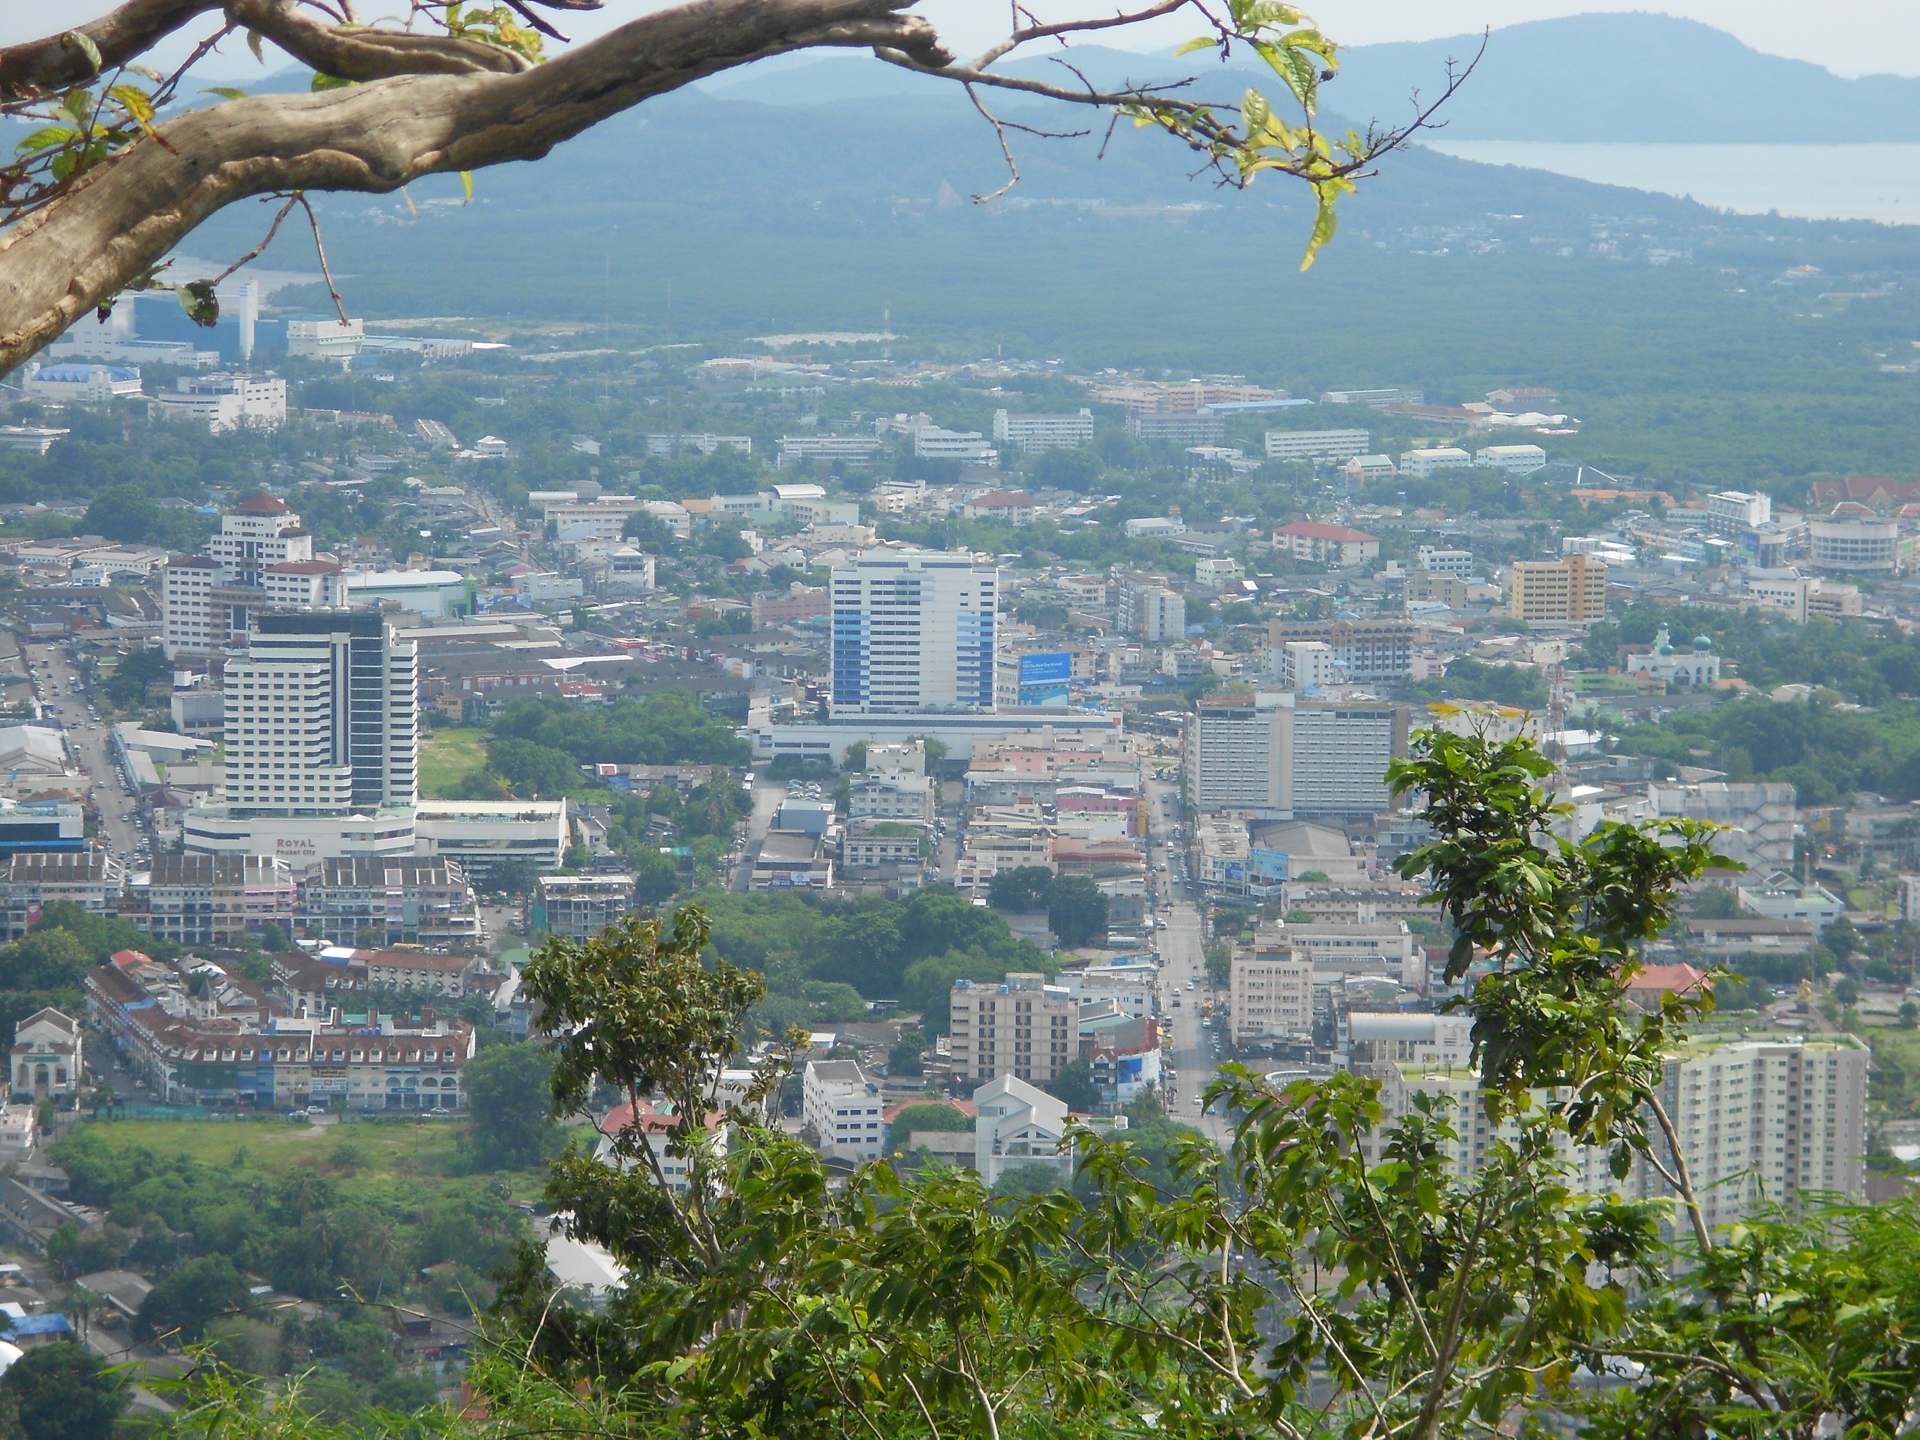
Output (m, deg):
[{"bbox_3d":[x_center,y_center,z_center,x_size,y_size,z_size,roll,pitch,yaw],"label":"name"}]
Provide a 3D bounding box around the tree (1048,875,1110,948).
[{"bbox_3d":[30.740,49.700,1426.380,16.000,17.000,16.000,1,7,0],"label":"tree"}]

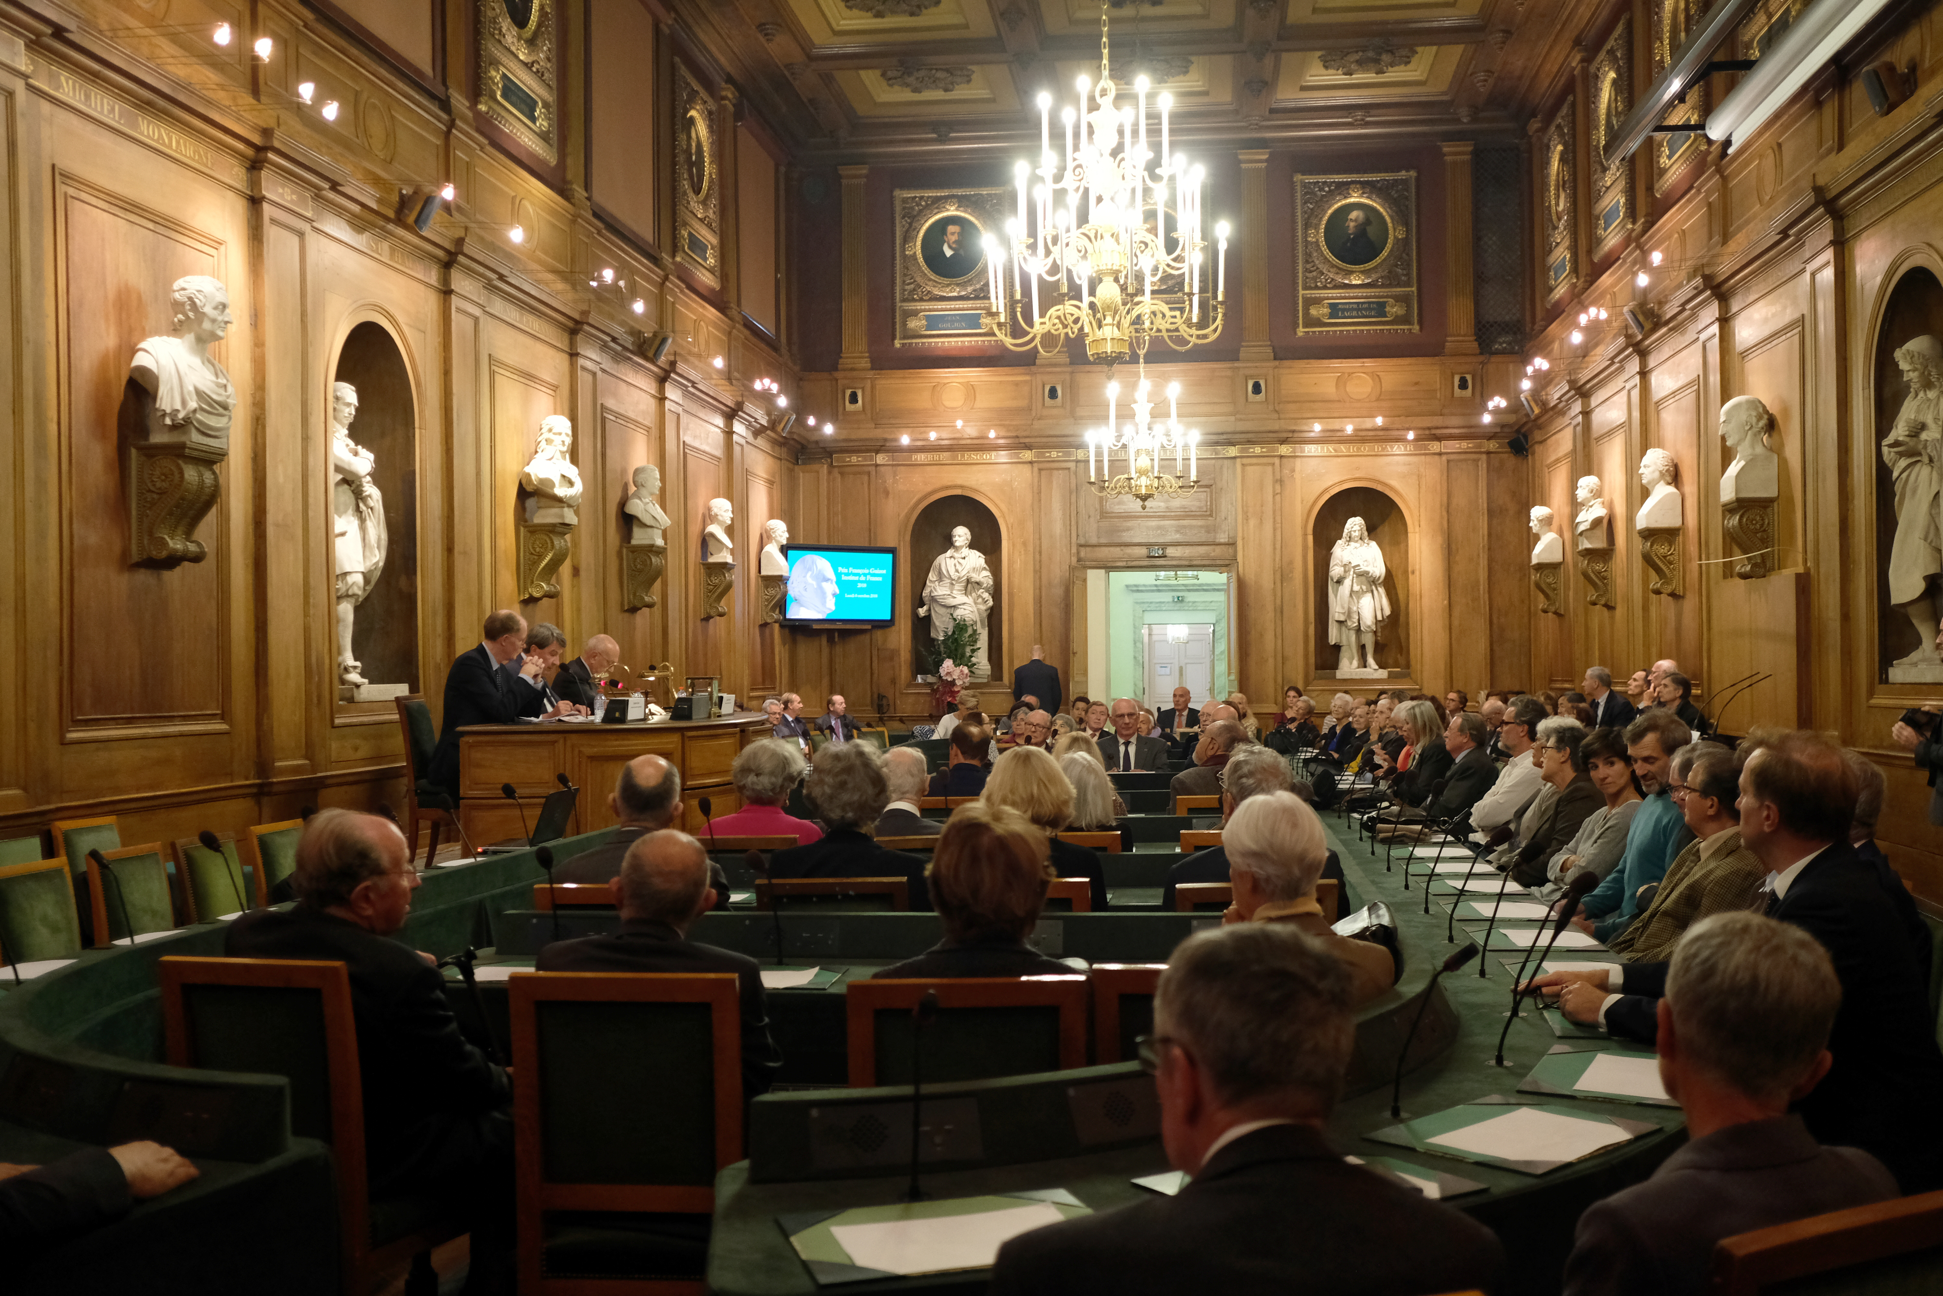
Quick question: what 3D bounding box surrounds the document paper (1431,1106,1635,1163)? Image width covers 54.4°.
[{"bbox_3d":[0.842,0.722,2.800,0.296,0.004,0.212,0,-1,-45],"label":"document paper"}]

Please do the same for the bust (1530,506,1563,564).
[{"bbox_3d":[5.657,-1.123,18.630,0.280,0.590,0.320,-1,-1,7],"label":"bust"}]

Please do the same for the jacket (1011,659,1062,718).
[{"bbox_3d":[0.740,0.507,20.796,0.540,0.780,0.330,-1,-1,1],"label":"jacket"}]

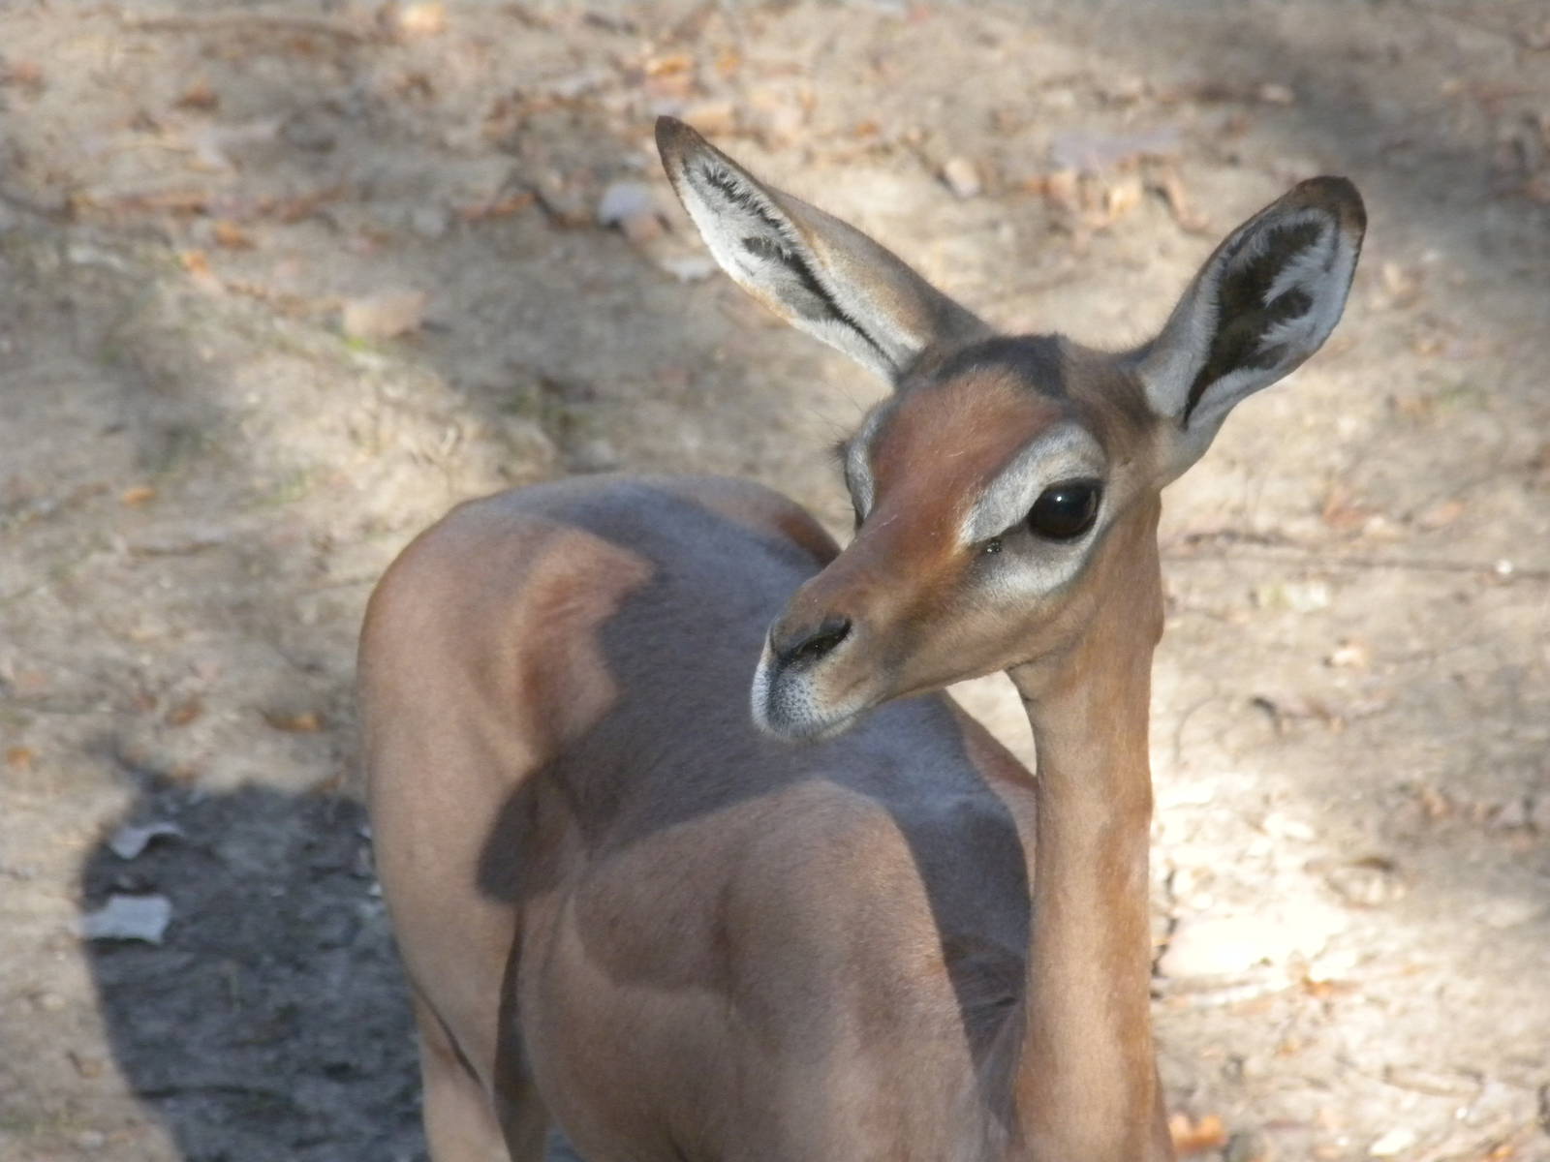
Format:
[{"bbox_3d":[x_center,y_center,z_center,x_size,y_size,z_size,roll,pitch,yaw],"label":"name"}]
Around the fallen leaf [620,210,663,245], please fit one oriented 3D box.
[{"bbox_3d":[-0.108,-0.287,9.454,0.034,0.017,0.038,0,20,0],"label":"fallen leaf"}]

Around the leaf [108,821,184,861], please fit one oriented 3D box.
[{"bbox_3d":[-0.443,0.183,8.196,0.055,0.011,0.049,0,20,0],"label":"leaf"}]

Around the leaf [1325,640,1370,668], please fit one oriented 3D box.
[{"bbox_3d":[0.420,0.054,8.543,0.033,0.009,0.036,0,20,0],"label":"leaf"}]

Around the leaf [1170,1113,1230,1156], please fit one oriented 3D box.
[{"bbox_3d":[0.281,0.366,7.707,0.040,0.012,0.044,0,20,0],"label":"leaf"}]

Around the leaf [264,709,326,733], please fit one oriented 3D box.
[{"bbox_3d":[-0.347,0.101,8.416,0.045,0.008,0.032,0,20,0],"label":"leaf"}]

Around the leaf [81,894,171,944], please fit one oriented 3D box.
[{"bbox_3d":[-0.449,0.234,8.060,0.062,0.013,0.061,0,20,0],"label":"leaf"}]

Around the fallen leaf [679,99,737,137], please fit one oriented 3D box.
[{"bbox_3d":[-0.058,-0.387,9.722,0.055,0.013,0.060,0,20,0],"label":"fallen leaf"}]

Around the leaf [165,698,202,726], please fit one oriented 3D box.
[{"bbox_3d":[-0.428,0.095,8.432,0.027,0.011,0.030,0,20,0],"label":"leaf"}]

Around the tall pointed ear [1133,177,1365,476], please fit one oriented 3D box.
[{"bbox_3d":[0.221,-0.119,5.400,0.066,0.164,0.052,35,-6,-11],"label":"tall pointed ear"}]

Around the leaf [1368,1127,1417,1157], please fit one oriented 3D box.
[{"bbox_3d":[0.408,0.371,7.693,0.033,0.008,0.033,0,20,0],"label":"leaf"}]

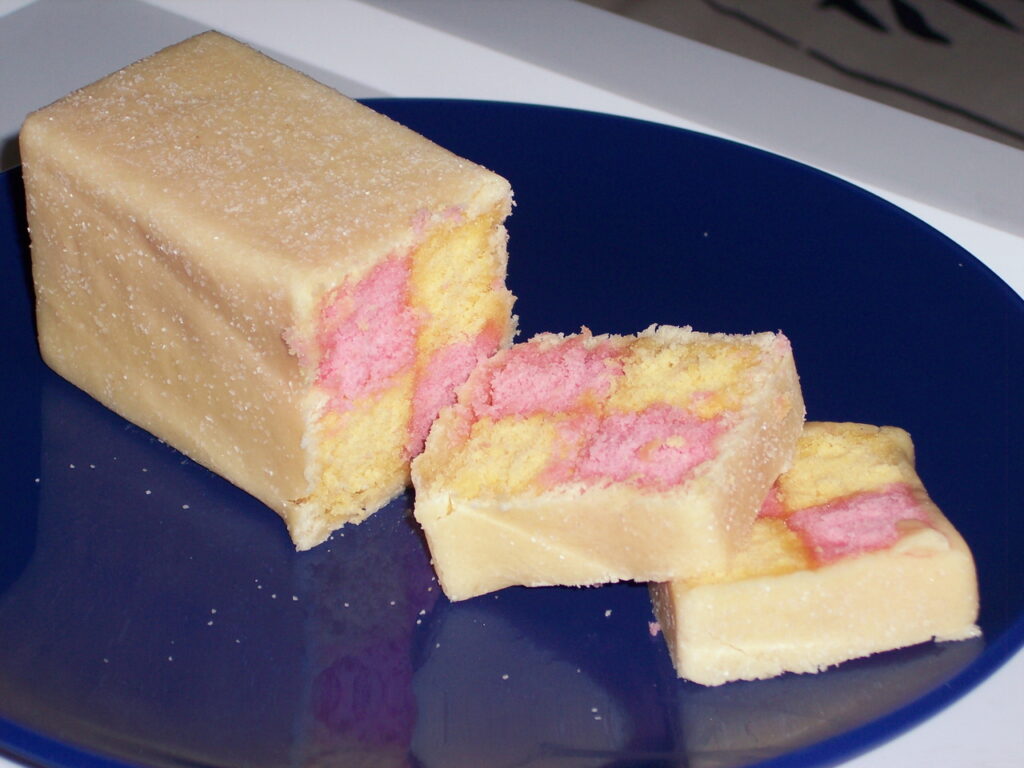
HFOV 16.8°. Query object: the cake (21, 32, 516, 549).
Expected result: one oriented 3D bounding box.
[{"bbox_3d":[-0.052,-0.021,0.720,0.055,0.062,0.090,-26,41,-36],"label":"cake"}]

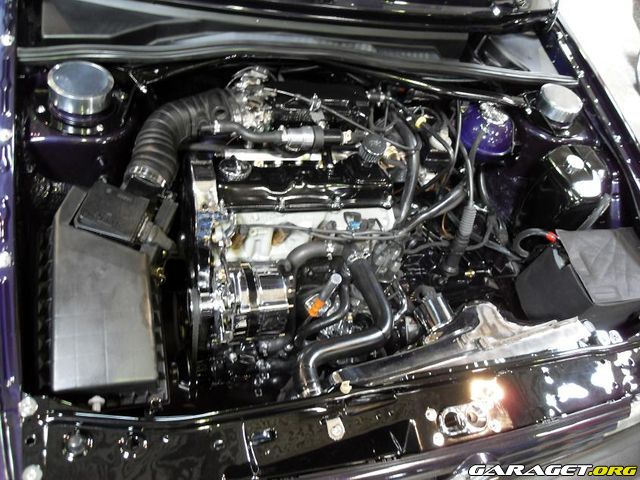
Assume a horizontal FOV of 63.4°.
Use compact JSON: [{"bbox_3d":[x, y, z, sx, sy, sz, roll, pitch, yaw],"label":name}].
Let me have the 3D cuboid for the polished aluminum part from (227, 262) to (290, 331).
[{"bbox_3d":[-0.123,0.117,1.020,0.115,0.135,0.135,-4,57,-22],"label":"polished aluminum part"}]

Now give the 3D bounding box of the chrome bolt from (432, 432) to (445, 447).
[{"bbox_3d":[0.179,0.303,0.786,0.017,0.009,0.017,-4,57,-22],"label":"chrome bolt"}]

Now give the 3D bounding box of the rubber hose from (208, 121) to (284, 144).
[{"bbox_3d":[-0.141,-0.213,1.013,0.137,0.024,0.043,-2,55,-18],"label":"rubber hose"}]

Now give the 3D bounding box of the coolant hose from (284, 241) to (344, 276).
[{"bbox_3d":[-0.017,0.034,1.066,0.121,0.067,0.047,-2,55,-18],"label":"coolant hose"}]

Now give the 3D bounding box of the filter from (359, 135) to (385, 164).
[{"bbox_3d":[0.114,-0.197,1.125,0.053,0.038,0.053,-4,68,-22],"label":"filter"}]

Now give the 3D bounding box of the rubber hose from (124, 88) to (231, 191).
[{"bbox_3d":[-0.264,-0.214,0.990,0.220,0.139,0.226,-2,55,-18],"label":"rubber hose"}]

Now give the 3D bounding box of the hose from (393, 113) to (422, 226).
[{"bbox_3d":[0.191,-0.158,1.122,0.069,0.141,0.210,-2,55,-18],"label":"hose"}]

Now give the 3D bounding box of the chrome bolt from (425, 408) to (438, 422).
[{"bbox_3d":[0.166,0.261,0.772,0.018,0.010,0.018,8,53,-11],"label":"chrome bolt"}]

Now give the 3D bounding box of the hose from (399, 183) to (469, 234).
[{"bbox_3d":[0.244,-0.065,1.114,0.163,0.081,0.026,-23,64,-30],"label":"hose"}]

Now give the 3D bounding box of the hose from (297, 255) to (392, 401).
[{"bbox_3d":[0.047,0.161,1.039,0.220,0.084,0.261,-2,55,-18],"label":"hose"}]

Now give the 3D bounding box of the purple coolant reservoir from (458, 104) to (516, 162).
[{"bbox_3d":[0.422,-0.266,1.295,0.135,0.148,0.135,-4,57,-22],"label":"purple coolant reservoir"}]

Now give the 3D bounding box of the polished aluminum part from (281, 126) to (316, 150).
[{"bbox_3d":[-0.045,-0.214,1.080,0.070,0.045,0.045,-4,57,-22],"label":"polished aluminum part"}]

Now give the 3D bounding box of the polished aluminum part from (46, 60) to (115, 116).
[{"bbox_3d":[-0.436,-0.279,0.952,0.109,0.037,0.109,-2,55,-19],"label":"polished aluminum part"}]

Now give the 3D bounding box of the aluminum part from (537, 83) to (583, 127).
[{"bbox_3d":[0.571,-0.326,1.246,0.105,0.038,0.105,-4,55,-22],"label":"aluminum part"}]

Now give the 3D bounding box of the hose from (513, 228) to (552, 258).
[{"bbox_3d":[0.473,0.006,1.166,0.065,0.077,0.046,-2,55,-18],"label":"hose"}]

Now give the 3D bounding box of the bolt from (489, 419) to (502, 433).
[{"bbox_3d":[0.279,0.296,0.826,0.018,0.009,0.018,-4,57,-22],"label":"bolt"}]

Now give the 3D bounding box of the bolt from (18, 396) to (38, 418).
[{"bbox_3d":[-0.383,0.220,0.680,0.023,0.013,0.023,-4,57,-22],"label":"bolt"}]

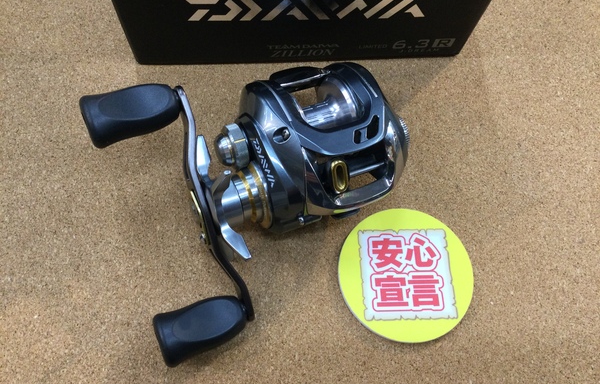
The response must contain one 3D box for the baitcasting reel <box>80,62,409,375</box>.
[{"bbox_3d":[-0.011,-0.002,0.220,0.128,0.049,0.108,-16,71,-11],"label":"baitcasting reel"}]

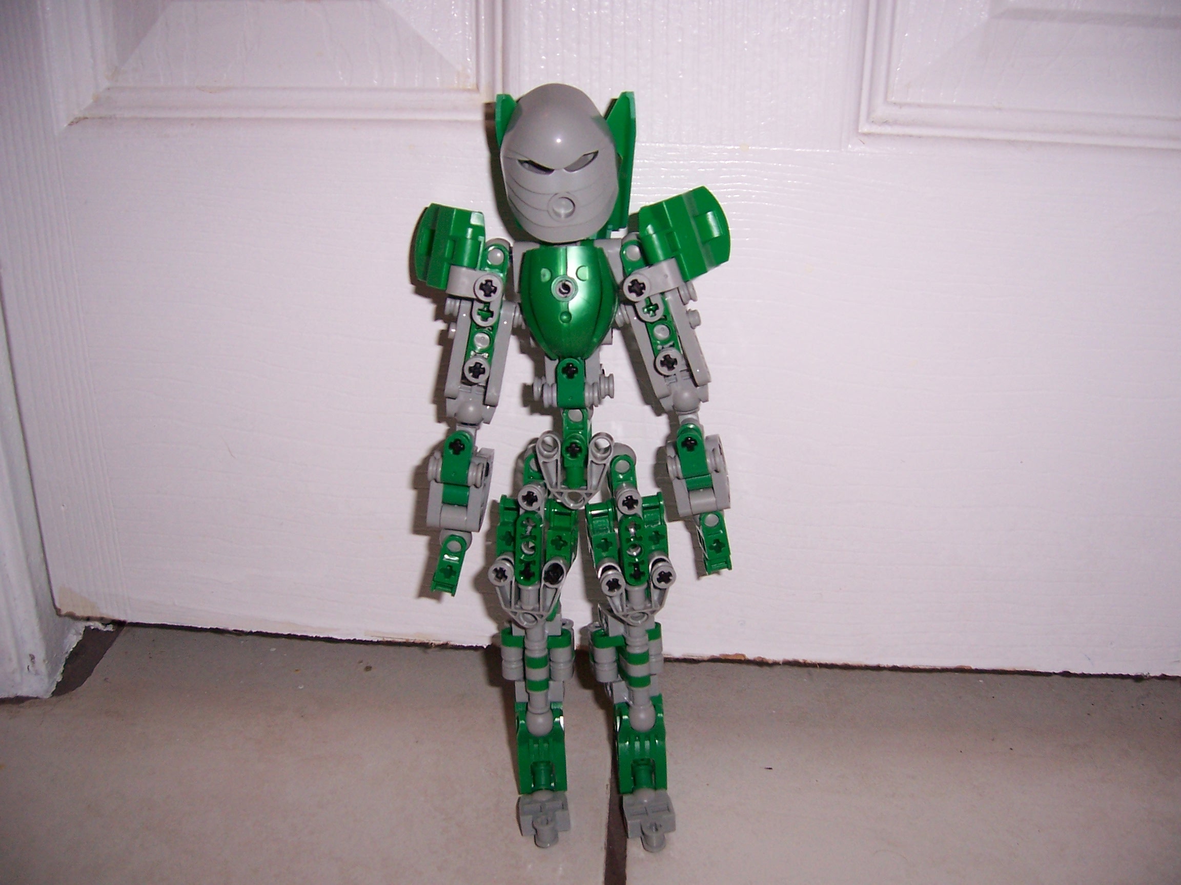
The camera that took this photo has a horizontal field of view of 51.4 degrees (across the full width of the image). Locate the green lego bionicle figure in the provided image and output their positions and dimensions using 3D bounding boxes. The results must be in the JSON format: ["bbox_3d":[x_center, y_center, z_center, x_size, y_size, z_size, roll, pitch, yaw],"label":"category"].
[{"bbox_3d":[-0.004,0.008,0.390,0.095,0.237,0.081,2,20,6],"label":"green lego bionicle figure"}]

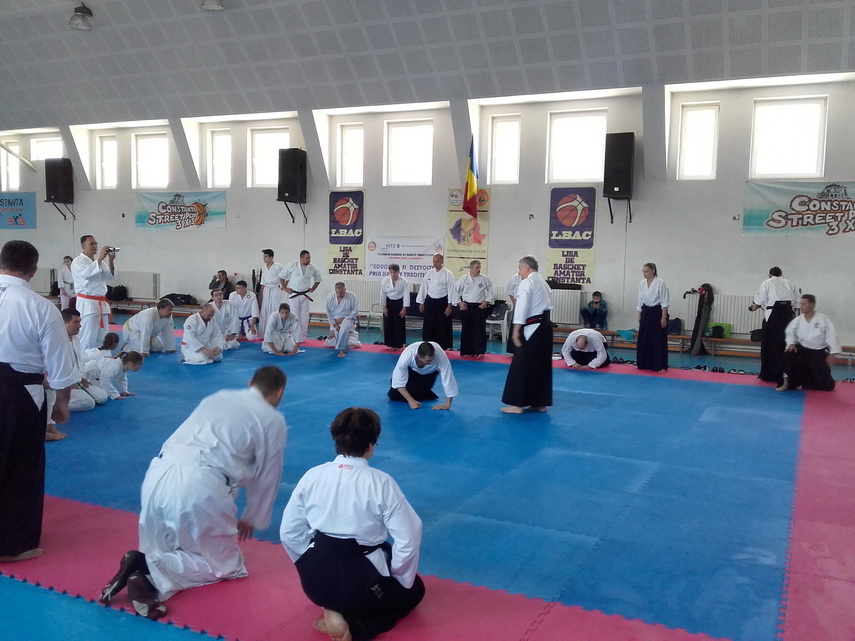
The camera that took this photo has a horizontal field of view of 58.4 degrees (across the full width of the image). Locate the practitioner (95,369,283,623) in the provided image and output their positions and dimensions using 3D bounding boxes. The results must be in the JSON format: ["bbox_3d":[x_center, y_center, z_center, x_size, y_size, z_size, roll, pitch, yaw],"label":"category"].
[{"bbox_3d":[-1.164,0.811,3.935,0.620,1.090,0.880,5,6,37],"label":"practitioner"}]

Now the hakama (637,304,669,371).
[{"bbox_3d":[3.577,0.246,12.056,0.470,1.040,0.360,4,5,30],"label":"hakama"}]

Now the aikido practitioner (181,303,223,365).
[{"bbox_3d":[-3.457,0.173,11.712,0.620,0.930,0.540,5,6,37],"label":"aikido practitioner"}]

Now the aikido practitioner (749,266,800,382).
[{"bbox_3d":[5.079,0.034,11.142,0.670,1.680,0.480,2,5,9],"label":"aikido practitioner"}]

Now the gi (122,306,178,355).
[{"bbox_3d":[-4.631,0.168,12.691,0.820,0.740,0.600,3,5,22],"label":"gi"}]

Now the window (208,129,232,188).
[{"bbox_3d":[-5.237,-4.083,19.324,0.773,1.479,0.140,4,5,26],"label":"window"}]

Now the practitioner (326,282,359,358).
[{"bbox_3d":[-1.461,-0.049,13.168,0.620,1.200,0.950,1,5,0],"label":"practitioner"}]

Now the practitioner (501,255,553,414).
[{"bbox_3d":[1.130,0.131,8.563,0.560,1.720,0.520,3,5,21],"label":"practitioner"}]

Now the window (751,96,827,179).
[{"bbox_3d":[6.760,-3.406,14.339,1.250,1.470,0.160,3,5,25],"label":"window"}]

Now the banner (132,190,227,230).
[{"bbox_3d":[-6.442,-2.835,19.876,3.016,1.017,0.030,3,5,24],"label":"banner"}]

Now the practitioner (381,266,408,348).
[{"bbox_3d":[-0.584,-0.255,13.937,0.510,1.550,0.420,2,5,6],"label":"practitioner"}]

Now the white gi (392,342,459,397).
[{"bbox_3d":[-0.023,0.563,8.800,0.700,0.590,0.550,0,5,-15],"label":"white gi"}]

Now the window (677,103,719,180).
[{"bbox_3d":[5.081,-3.358,14.381,0.705,1.434,0.140,4,5,26],"label":"window"}]

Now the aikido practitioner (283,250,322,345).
[{"bbox_3d":[-2.394,-0.481,14.727,0.760,1.800,0.380,0,5,-12],"label":"aikido practitioner"}]

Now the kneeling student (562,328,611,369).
[{"bbox_3d":[2.627,0.423,12.457,0.700,0.600,0.920,3,5,21],"label":"kneeling student"}]

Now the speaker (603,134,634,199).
[{"bbox_3d":[3.868,-3.093,15.334,0.530,1.220,0.460,3,5,25],"label":"speaker"}]

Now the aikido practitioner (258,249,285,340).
[{"bbox_3d":[-2.984,-0.481,14.729,0.500,1.770,0.340,2,5,9],"label":"aikido practitioner"}]

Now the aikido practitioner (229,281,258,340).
[{"bbox_3d":[-3.551,-0.208,14.828,0.560,1.150,0.650,1,5,-3],"label":"aikido practitioner"}]

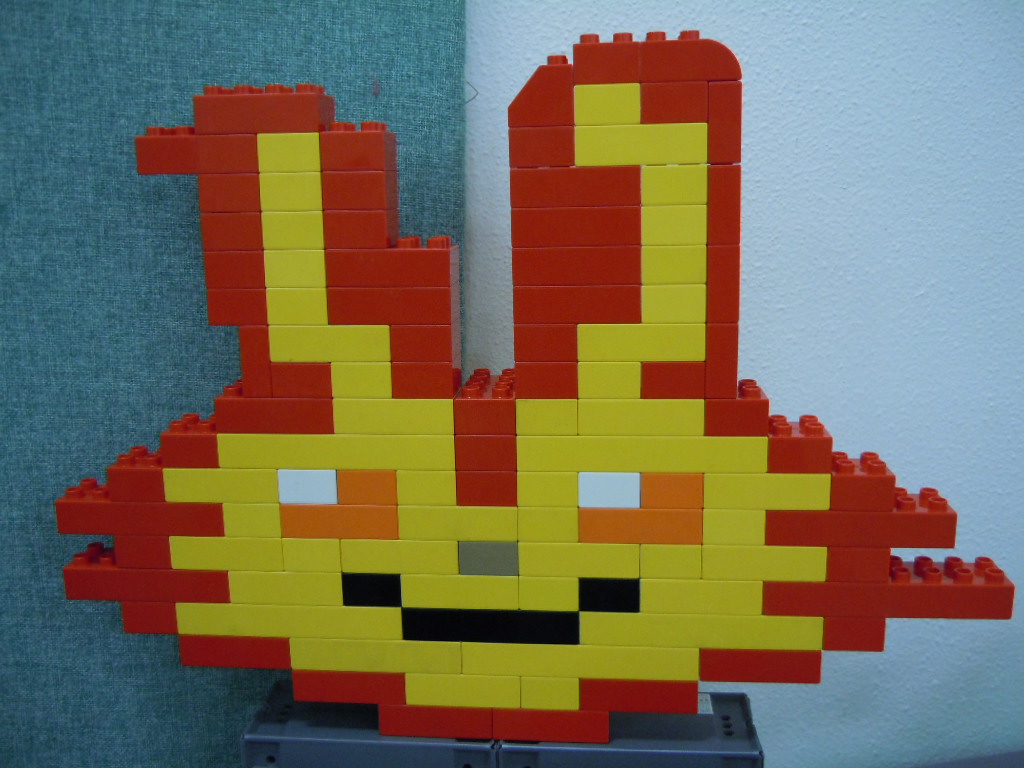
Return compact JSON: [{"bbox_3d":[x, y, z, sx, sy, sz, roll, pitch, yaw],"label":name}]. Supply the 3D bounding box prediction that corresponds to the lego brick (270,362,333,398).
[{"bbox_3d":[-0.108,-0.006,0.543,0.032,0.021,0.032,0,11,5],"label":"lego brick"}]

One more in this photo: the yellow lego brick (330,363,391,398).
[{"bbox_3d":[-0.077,-0.006,0.539,0.032,0.021,0.032,0,11,5],"label":"yellow lego brick"}]

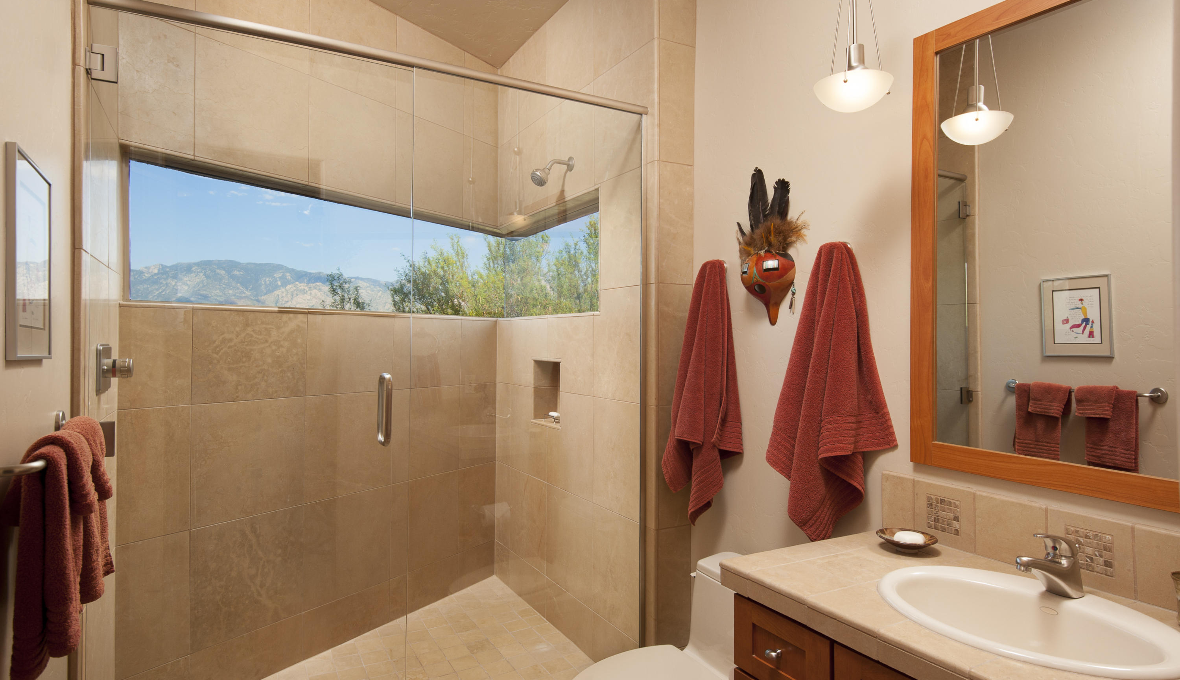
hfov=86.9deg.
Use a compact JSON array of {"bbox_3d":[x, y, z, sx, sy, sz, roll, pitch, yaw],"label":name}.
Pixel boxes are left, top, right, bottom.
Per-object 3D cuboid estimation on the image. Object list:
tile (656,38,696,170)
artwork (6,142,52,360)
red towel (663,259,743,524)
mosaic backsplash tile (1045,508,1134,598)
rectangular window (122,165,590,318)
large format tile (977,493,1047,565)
[{"bbox_3d":[0.320,-0.894,2.361,0.180,0.457,0.012,0,0,-28],"label":"tile"},{"bbox_3d":[-1.093,-0.153,1.214,0.020,0.376,0.300,0,0,-32],"label":"artwork"},{"bbox_3d":[0.405,0.185,2.204,0.160,0.915,0.270,0,0,-30],"label":"red towel"},{"bbox_3d":[1.046,0.443,1.303,0.012,0.151,0.152,0,0,-30],"label":"mosaic backsplash tile"},{"bbox_3d":[-0.660,-0.400,2.841,1.134,0.520,2.061,0,0,34],"label":"rectangular window"},{"bbox_3d":[0.968,0.440,1.435,0.012,0.149,0.152,0,0,-30],"label":"large format tile"}]

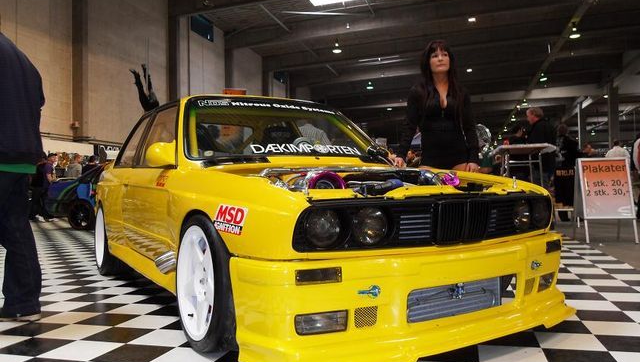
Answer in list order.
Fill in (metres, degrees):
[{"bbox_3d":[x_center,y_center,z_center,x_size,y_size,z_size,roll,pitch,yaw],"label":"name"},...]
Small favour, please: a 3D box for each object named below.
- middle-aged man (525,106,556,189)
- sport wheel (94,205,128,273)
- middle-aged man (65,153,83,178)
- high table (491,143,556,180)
[{"bbox_3d":[2.940,-0.113,6.950,0.420,1.740,0.520,-2,-1,12],"label":"middle-aged man"},{"bbox_3d":[-1.735,0.511,4.380,0.240,0.600,0.600,-1,-1,-31],"label":"sport wheel"},{"bbox_3d":[-6.260,0.213,13.150,0.360,1.760,0.500,-1,-1,-28],"label":"middle-aged man"},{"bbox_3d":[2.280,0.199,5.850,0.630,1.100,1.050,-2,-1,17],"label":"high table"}]

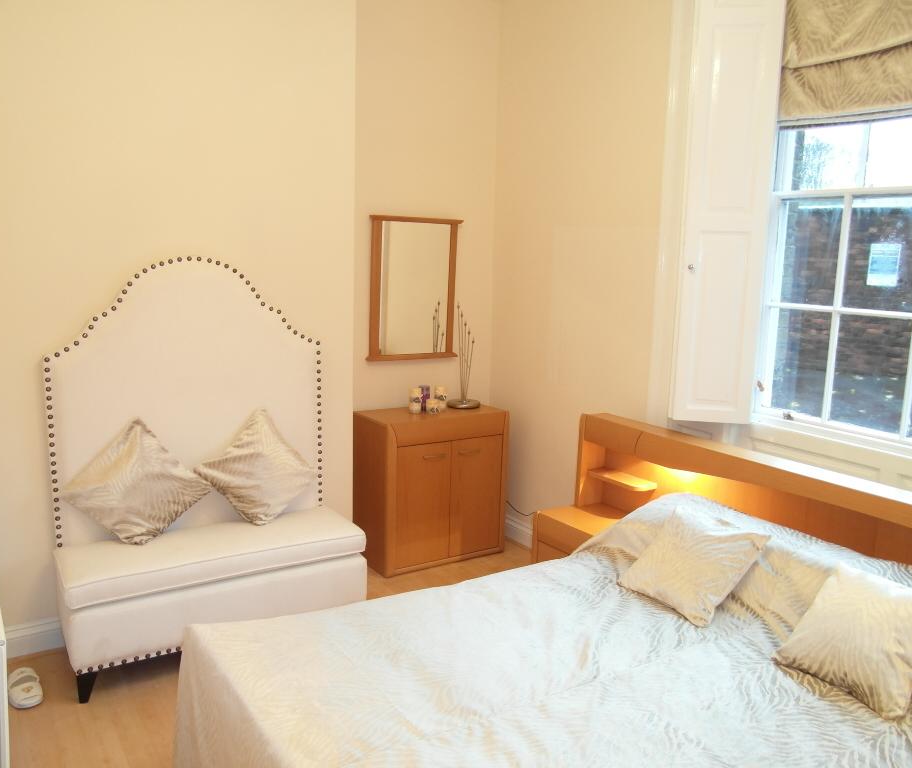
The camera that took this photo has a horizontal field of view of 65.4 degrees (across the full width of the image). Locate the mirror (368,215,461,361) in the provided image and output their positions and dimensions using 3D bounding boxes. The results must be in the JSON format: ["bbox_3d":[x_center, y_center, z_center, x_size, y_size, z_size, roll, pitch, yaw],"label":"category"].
[{"bbox_3d":[-0.216,-0.516,3.890,0.596,0.765,0.043,-4,11,-32],"label":"mirror"}]

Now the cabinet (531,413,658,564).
[{"bbox_3d":[0.636,0.632,3.220,0.422,0.913,0.398,-4,11,-32],"label":"cabinet"}]

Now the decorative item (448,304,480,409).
[{"bbox_3d":[0.059,-0.159,4.027,0.186,0.578,0.186,2,9,0],"label":"decorative item"}]

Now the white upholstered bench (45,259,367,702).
[{"bbox_3d":[-0.975,0.296,2.884,1.155,1.586,0.446,-4,11,-32],"label":"white upholstered bench"}]

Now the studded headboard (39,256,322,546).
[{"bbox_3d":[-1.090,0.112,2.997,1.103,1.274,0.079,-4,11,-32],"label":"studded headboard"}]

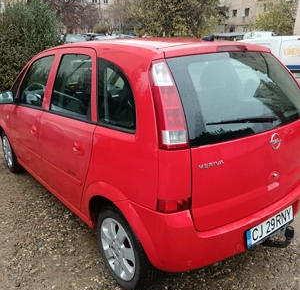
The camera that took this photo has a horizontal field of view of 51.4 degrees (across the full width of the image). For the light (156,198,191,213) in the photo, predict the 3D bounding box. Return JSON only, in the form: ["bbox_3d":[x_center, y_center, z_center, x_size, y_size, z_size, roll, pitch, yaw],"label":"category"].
[{"bbox_3d":[0.120,0.301,1.573,0.147,0.091,0.096,-5,18,-15],"label":"light"}]

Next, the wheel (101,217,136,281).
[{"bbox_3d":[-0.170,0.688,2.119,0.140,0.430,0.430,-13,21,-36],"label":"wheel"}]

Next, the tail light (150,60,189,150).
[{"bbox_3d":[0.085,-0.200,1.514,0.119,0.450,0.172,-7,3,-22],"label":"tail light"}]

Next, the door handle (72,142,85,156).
[{"bbox_3d":[-0.489,0.018,2.179,0.050,0.085,0.165,-13,21,-36],"label":"door handle"}]

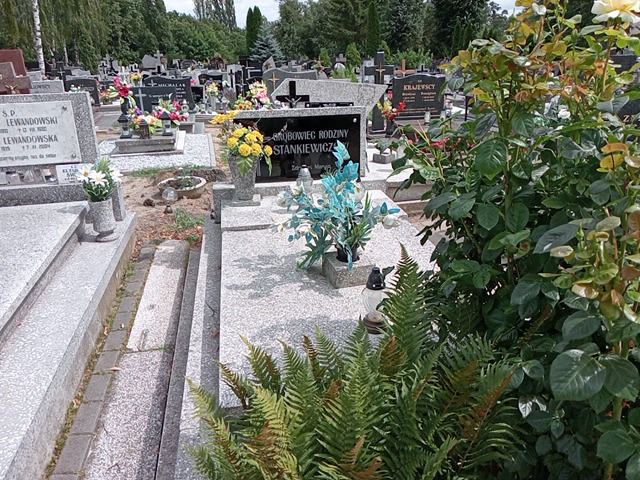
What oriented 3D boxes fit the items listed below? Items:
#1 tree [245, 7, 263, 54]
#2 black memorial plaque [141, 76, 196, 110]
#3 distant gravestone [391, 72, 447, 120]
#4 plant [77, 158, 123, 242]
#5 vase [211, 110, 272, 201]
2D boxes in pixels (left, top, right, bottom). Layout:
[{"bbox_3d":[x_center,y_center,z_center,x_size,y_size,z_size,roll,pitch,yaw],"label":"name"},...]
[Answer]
[{"bbox_3d":[-4.590,-13.486,35.263,1.150,4.350,1.100,-4,20,-10],"label":"tree"},{"bbox_3d":[-2.920,-2.801,9.905,0.960,0.630,0.140,-4,20,-12],"label":"black memorial plaque"},{"bbox_3d":[1.655,-2.367,8.495,0.860,0.700,0.130,-4,20,-10],"label":"distant gravestone"},{"bbox_3d":[-1.498,-0.273,3.460,0.280,0.530,0.270,-4,20,-10],"label":"plant"},{"bbox_3d":[-0.627,-0.669,4.044,0.460,0.680,0.400,-4,20,-10],"label":"vase"}]

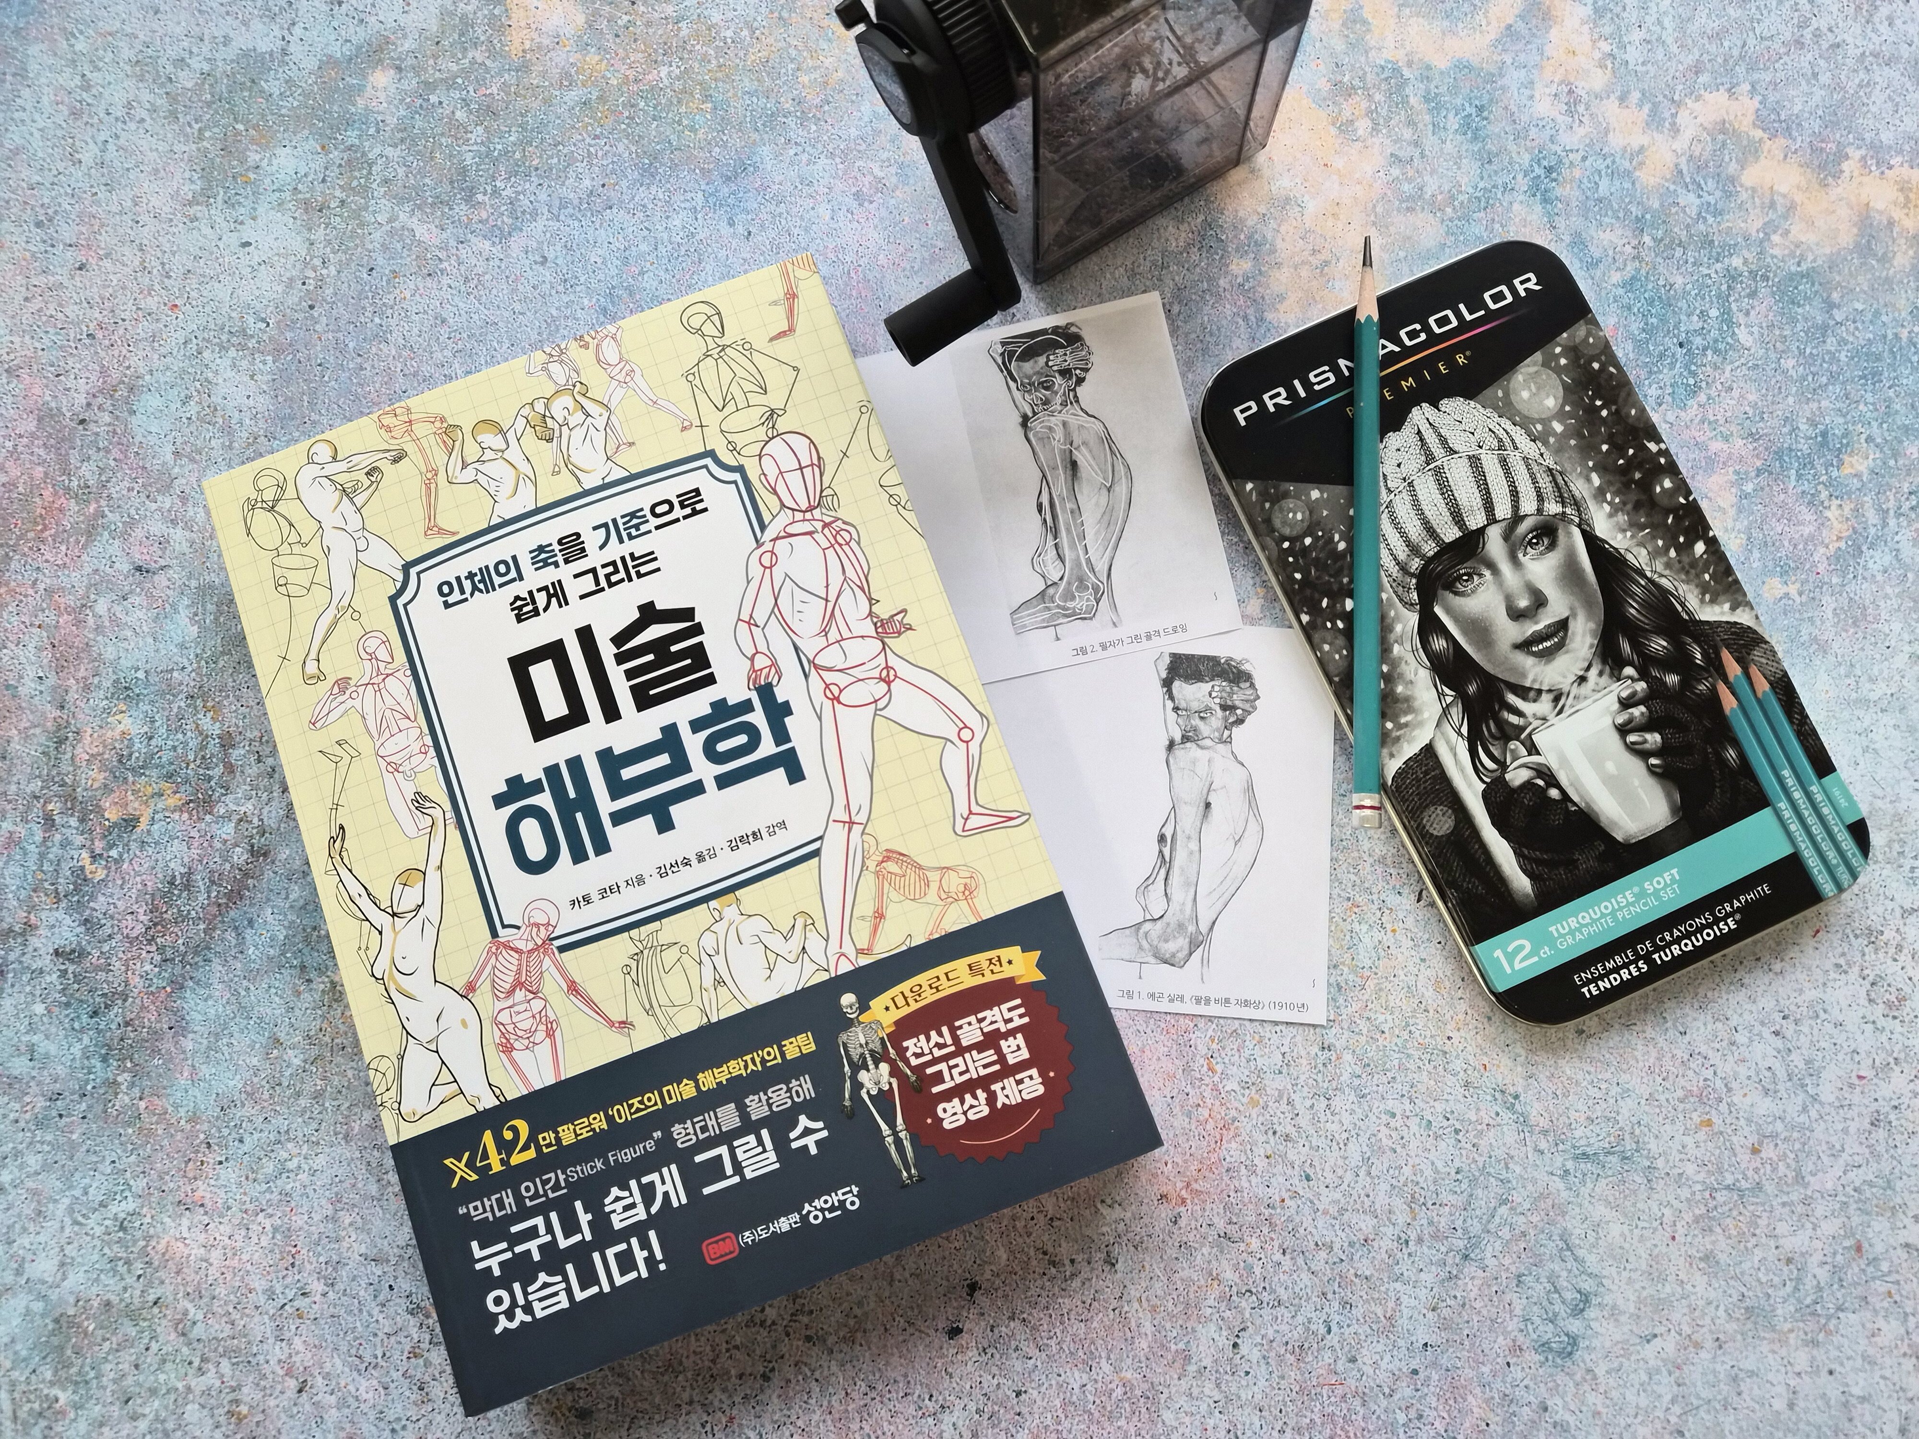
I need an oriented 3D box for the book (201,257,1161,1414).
[{"bbox_3d":[-0.080,0.021,0.344,0.182,0.022,0.257,-21,80,-1],"label":"book"}]

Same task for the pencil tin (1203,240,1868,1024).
[{"bbox_3d":[0.151,-0.027,0.343,0.106,0.015,0.193,-24,80,-1],"label":"pencil tin"}]

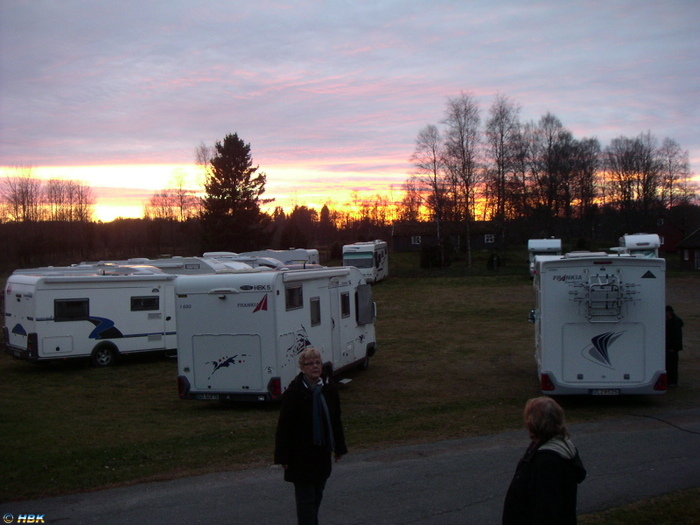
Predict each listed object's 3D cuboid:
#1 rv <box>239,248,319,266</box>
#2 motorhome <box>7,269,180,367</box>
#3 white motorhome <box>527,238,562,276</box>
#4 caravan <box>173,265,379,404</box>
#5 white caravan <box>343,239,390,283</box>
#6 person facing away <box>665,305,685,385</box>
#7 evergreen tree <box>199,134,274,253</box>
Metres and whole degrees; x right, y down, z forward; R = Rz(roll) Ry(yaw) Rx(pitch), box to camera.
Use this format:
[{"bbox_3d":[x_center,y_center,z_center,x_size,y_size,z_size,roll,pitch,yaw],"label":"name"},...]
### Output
[{"bbox_3d":[-5.600,0.570,53.000,6.500,2.750,2.300,-1,2,14],"label":"rv"},{"bbox_3d":[-7.400,1.760,25.200,6.800,2.780,2.300,-3,2,-44],"label":"motorhome"},{"bbox_3d":[14.700,-0.280,57.500,2.300,2.970,6.500,-1,2,14],"label":"white motorhome"},{"bbox_3d":[-1.470,1.640,19.300,2.300,2.930,7.000,-1,2,19],"label":"caravan"},{"bbox_3d":[1.280,-0.050,57.400,2.300,2.850,6.800,-1,2,11],"label":"white caravan"},{"bbox_3d":[6.830,1.750,16.300,0.420,1.740,0.520,-2,2,-6],"label":"person facing away"},{"bbox_3d":[-11.800,-6.600,80.000,7.300,13.900,7.300,-1,2,0],"label":"evergreen tree"}]

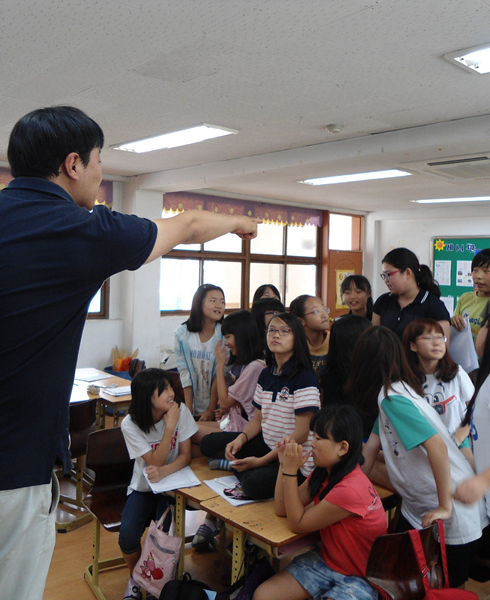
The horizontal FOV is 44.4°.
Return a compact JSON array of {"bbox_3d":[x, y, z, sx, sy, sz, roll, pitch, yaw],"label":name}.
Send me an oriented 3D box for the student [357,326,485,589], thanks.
[{"bbox_3d":[0.665,0.825,2.280,0.490,1.430,0.450,1,3,-10],"label":"student"}]

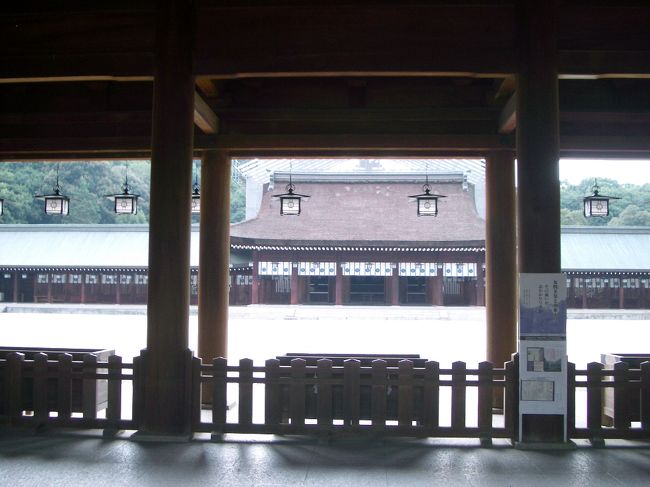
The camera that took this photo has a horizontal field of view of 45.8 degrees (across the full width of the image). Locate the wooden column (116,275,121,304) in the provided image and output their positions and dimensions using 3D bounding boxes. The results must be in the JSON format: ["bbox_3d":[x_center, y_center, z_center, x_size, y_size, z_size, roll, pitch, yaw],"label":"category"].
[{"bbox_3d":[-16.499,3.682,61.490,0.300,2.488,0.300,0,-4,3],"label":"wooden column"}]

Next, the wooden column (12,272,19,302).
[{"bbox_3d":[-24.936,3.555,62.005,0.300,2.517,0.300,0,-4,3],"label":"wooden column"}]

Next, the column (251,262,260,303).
[{"bbox_3d":[-5.043,2.783,55.840,0.450,3.319,0.450,0,-4,3],"label":"column"}]

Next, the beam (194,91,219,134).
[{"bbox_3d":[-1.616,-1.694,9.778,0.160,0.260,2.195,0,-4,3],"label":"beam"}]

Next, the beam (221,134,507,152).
[{"bbox_3d":[0.488,-1.410,10.810,4.143,0.250,0.220,0,-4,3],"label":"beam"}]

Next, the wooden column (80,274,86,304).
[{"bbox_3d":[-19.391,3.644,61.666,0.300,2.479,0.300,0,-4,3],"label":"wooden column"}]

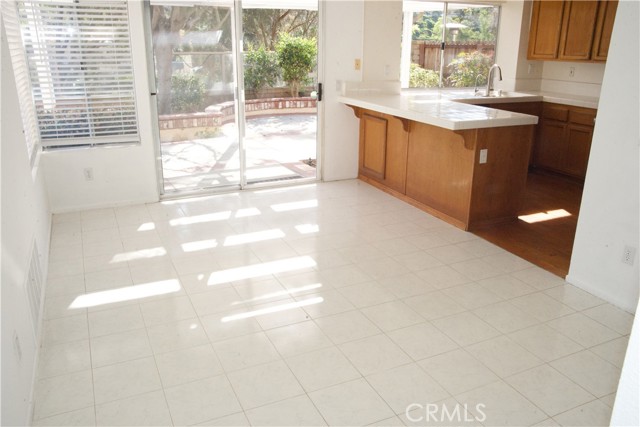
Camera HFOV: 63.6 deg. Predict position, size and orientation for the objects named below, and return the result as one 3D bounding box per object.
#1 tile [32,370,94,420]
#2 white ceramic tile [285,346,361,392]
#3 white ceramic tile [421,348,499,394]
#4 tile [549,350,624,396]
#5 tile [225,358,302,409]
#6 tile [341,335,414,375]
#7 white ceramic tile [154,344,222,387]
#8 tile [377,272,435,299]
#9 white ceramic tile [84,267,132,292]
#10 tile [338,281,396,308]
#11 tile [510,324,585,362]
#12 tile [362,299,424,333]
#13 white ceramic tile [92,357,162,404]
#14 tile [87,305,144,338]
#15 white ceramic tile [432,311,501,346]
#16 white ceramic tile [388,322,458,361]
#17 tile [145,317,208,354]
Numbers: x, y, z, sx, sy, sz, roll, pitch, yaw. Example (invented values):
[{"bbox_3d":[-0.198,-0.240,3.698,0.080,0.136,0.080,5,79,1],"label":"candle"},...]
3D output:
[{"bbox_3d":[-1.199,0.857,2.433,0.244,0.010,0.302,-8,20,-23],"label":"tile"},{"bbox_3d":[0.012,0.783,2.599,0.300,0.010,0.300,-8,20,-24],"label":"white ceramic tile"},{"bbox_3d":[0.690,0.792,2.584,0.300,0.010,0.300,-8,20,-24],"label":"white ceramic tile"},{"bbox_3d":[1.360,0.797,2.579,0.300,0.010,0.300,-8,20,-24],"label":"tile"},{"bbox_3d":[-0.266,0.829,2.518,0.302,0.010,0.302,-8,20,-23],"label":"tile"},{"bbox_3d":[0.283,0.731,2.697,0.297,0.010,0.297,-8,20,-24],"label":"tile"},{"bbox_3d":[-0.667,0.770,2.623,0.300,0.010,0.300,-8,20,-23],"label":"white ceramic tile"},{"bbox_3d":[0.587,0.489,3.485,0.300,0.010,0.300,-8,20,-24],"label":"tile"},{"bbox_3d":[-1.427,0.449,3.485,0.297,0.010,0.297,-8,20,-24],"label":"white ceramic tile"},{"bbox_3d":[0.310,0.528,3.362,0.300,0.010,0.300,-8,20,-24],"label":"tile"},{"bbox_3d":[1.248,0.718,2.854,0.302,0.010,0.302,-8,20,-23],"label":"tile"},{"bbox_3d":[0.432,0.613,3.099,0.300,0.010,0.300,-8,20,-23],"label":"tile"},{"bbox_3d":[-0.941,0.809,2.505,0.300,0.010,0.300,-8,20,-23],"label":"white ceramic tile"},{"bbox_3d":[-1.194,0.632,3.028,0.300,0.010,0.300,-8,20,-24],"label":"tile"},{"bbox_3d":[0.825,0.654,2.937,0.297,0.010,0.297,-8,20,-24],"label":"white ceramic tile"},{"bbox_3d":[0.561,0.701,2.842,0.300,0.010,0.300,-8,20,-23],"label":"white ceramic tile"},{"bbox_3d":[-0.793,0.682,2.881,0.300,0.010,0.300,-8,20,-23],"label":"tile"}]

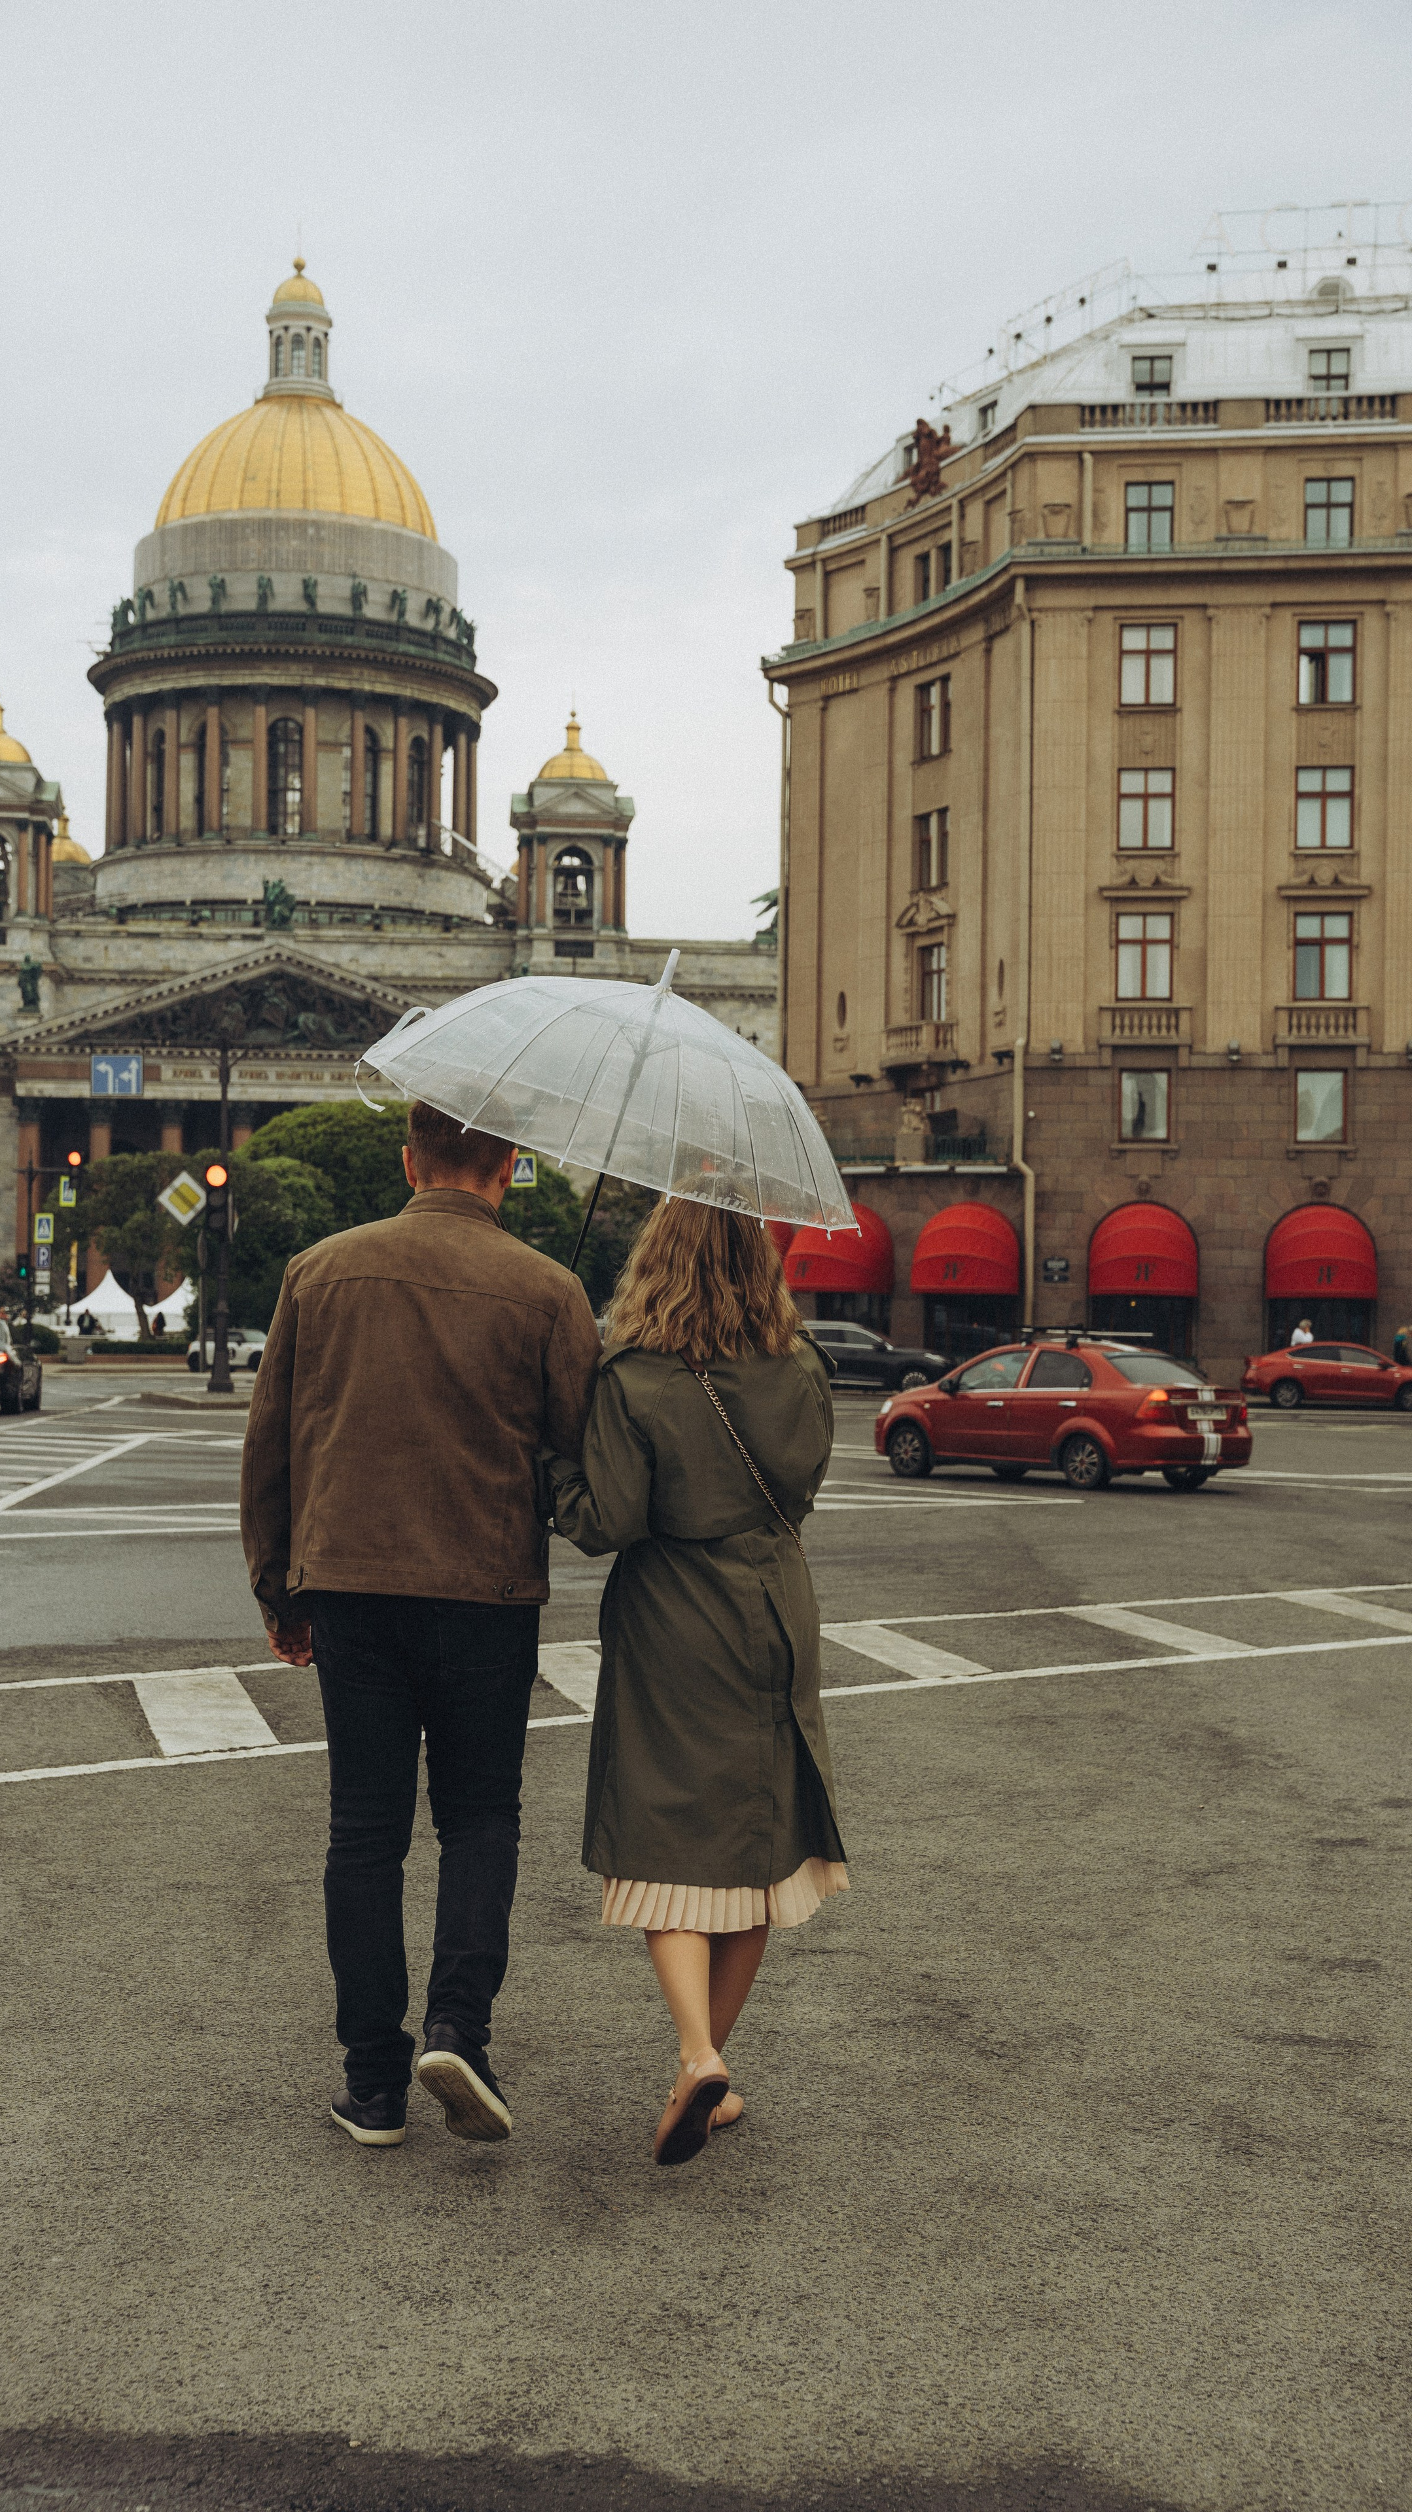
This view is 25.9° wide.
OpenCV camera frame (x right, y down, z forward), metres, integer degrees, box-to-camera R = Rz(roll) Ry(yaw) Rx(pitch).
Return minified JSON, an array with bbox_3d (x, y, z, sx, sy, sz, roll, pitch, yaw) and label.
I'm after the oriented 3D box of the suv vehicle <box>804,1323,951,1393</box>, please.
[{"bbox_3d":[3.700,2.488,76.800,4.750,1.720,1.920,1,-1,7],"label":"suv vehicle"}]

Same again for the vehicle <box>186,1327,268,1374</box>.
[{"bbox_3d":[-15.200,3.130,100.800,3.850,1.420,1.730,0,-1,27],"label":"vehicle"}]

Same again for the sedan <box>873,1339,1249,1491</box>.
[{"bbox_3d":[3.633,1.605,32.100,1.710,1.570,4.310,2,-1,-40],"label":"sedan"}]

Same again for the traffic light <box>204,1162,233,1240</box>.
[{"bbox_3d":[-8.979,-1.047,56.500,0.420,1.280,0.360,1,-1,-7],"label":"traffic light"}]

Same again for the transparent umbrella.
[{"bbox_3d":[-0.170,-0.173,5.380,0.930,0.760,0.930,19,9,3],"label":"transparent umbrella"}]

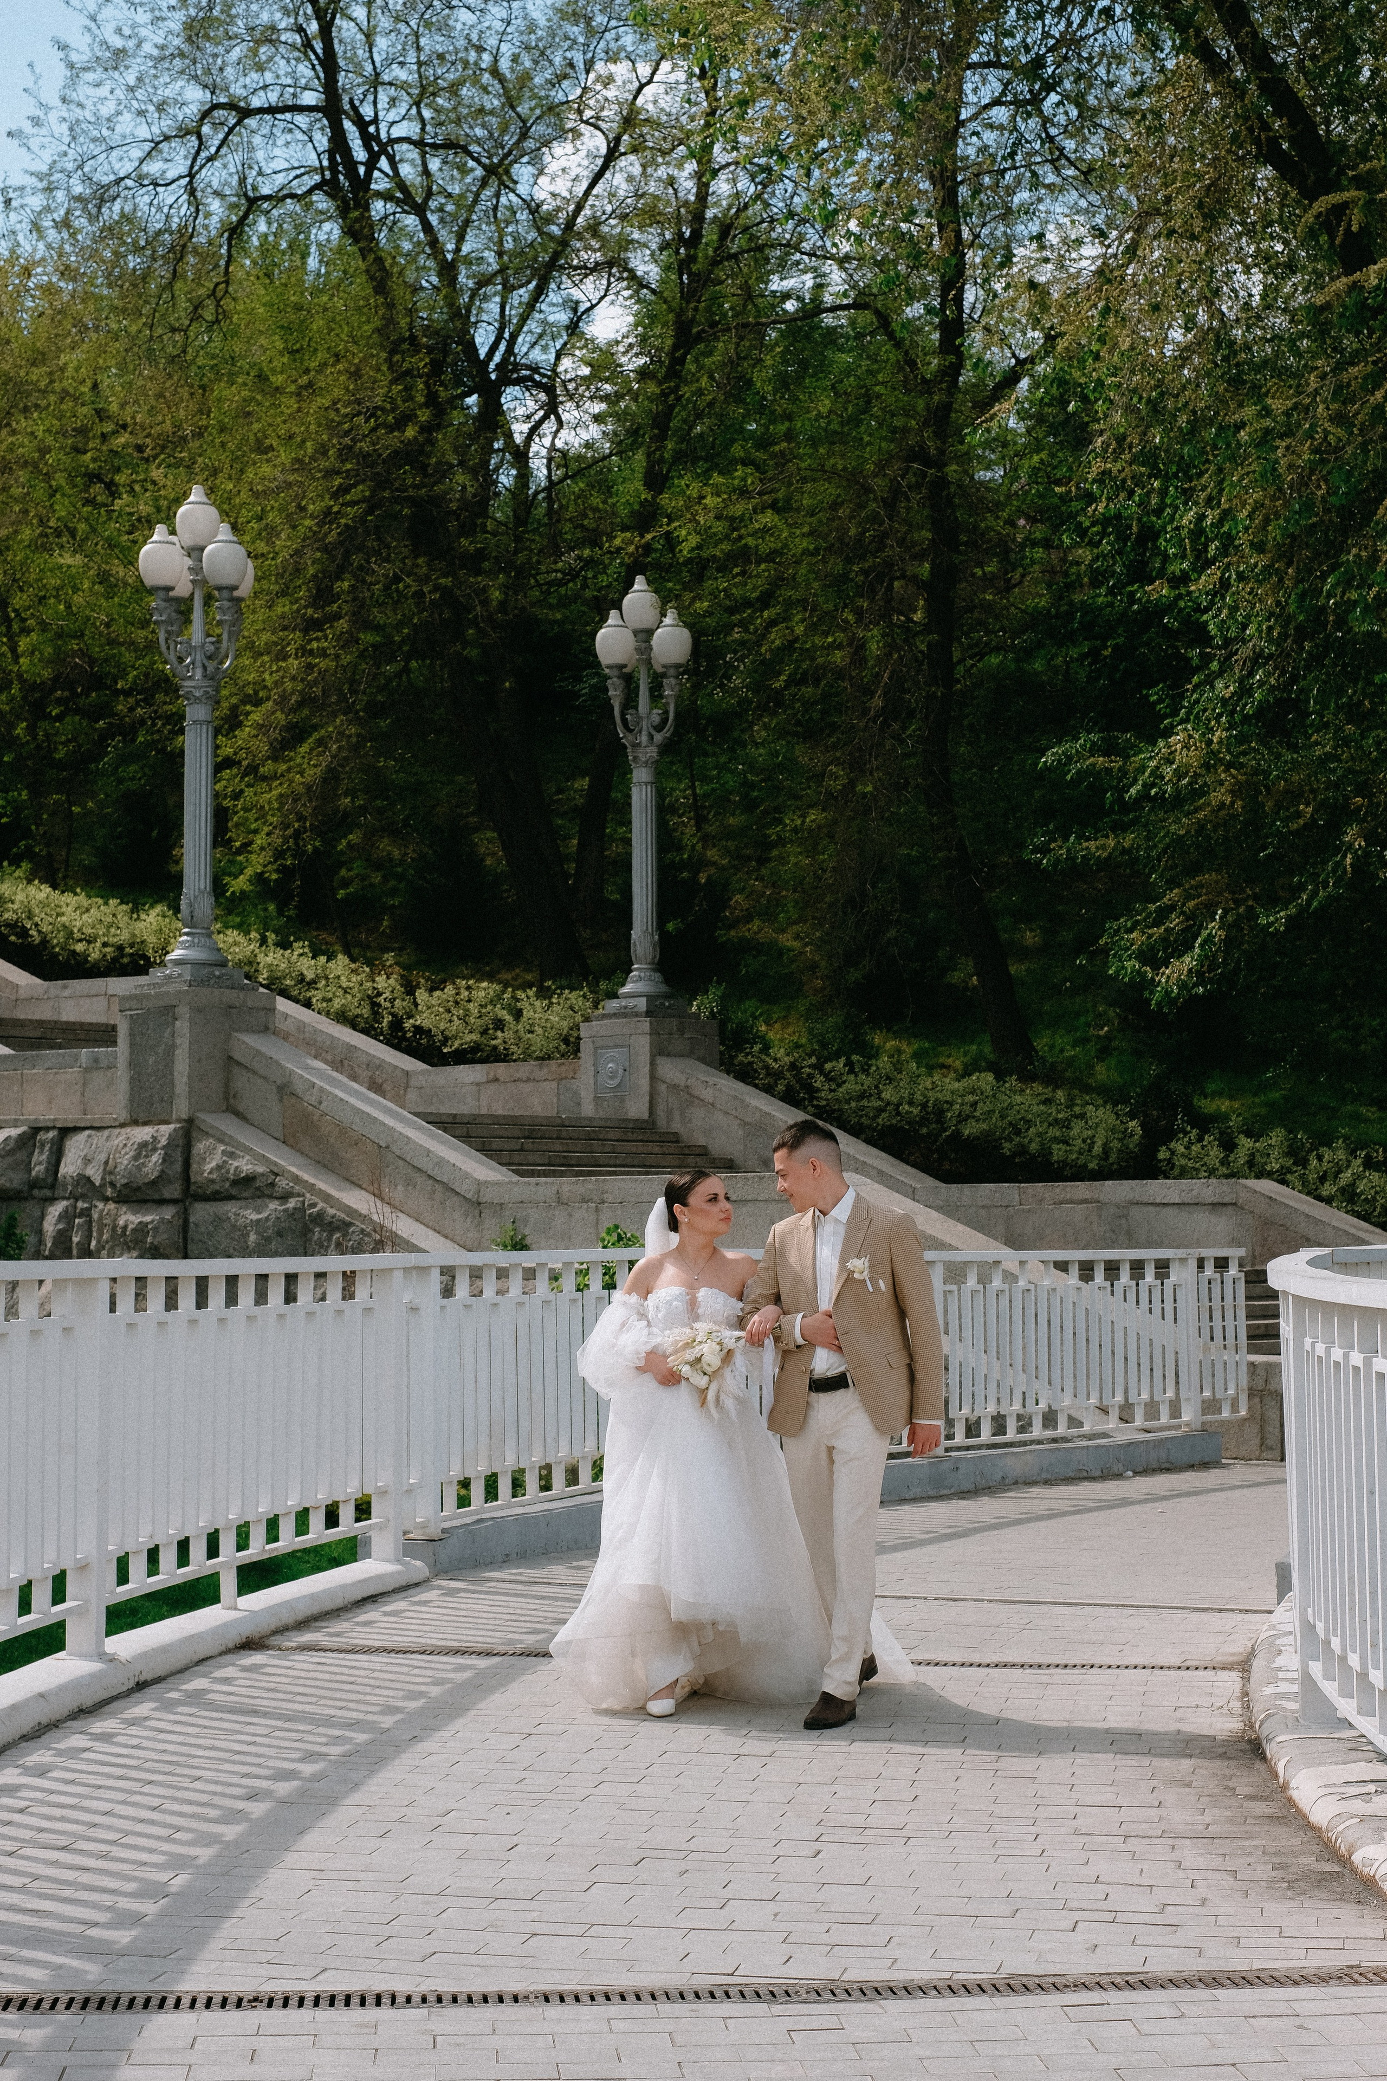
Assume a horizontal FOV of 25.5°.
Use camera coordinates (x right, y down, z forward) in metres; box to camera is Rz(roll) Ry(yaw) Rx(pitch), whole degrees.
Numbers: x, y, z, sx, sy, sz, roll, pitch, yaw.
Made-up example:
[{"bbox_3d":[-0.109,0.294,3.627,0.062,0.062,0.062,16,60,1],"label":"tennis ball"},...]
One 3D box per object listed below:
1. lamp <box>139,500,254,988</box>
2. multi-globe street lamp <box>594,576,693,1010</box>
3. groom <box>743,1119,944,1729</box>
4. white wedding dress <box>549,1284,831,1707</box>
[{"bbox_3d":[-4.449,-2.797,27.551,1.000,4.457,1.000,0,-4,0],"label":"lamp"},{"bbox_3d":[-0.493,-2.548,31.352,1.000,4.494,1.000,0,-4,0],"label":"multi-globe street lamp"},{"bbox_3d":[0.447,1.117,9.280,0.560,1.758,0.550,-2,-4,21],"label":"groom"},{"bbox_3d":[0.012,1.381,9.422,0.900,1.254,0.850,-1,-4,5],"label":"white wedding dress"}]

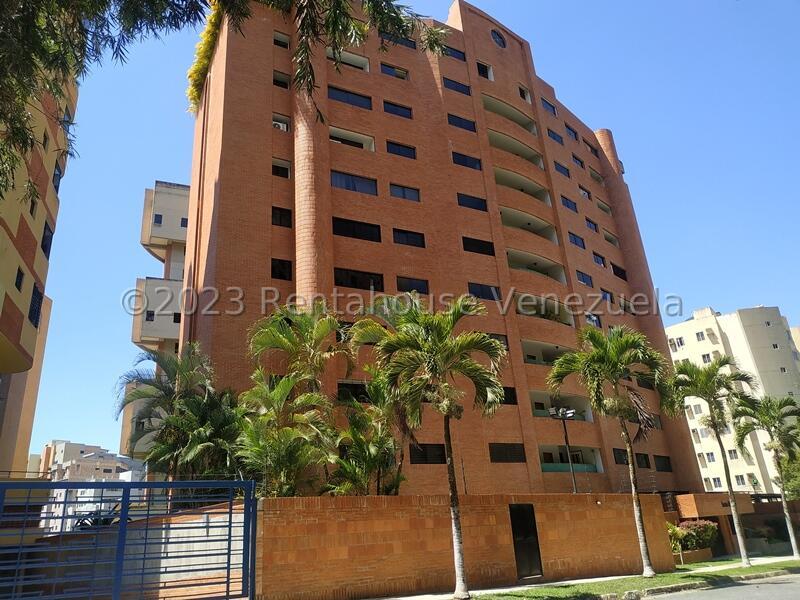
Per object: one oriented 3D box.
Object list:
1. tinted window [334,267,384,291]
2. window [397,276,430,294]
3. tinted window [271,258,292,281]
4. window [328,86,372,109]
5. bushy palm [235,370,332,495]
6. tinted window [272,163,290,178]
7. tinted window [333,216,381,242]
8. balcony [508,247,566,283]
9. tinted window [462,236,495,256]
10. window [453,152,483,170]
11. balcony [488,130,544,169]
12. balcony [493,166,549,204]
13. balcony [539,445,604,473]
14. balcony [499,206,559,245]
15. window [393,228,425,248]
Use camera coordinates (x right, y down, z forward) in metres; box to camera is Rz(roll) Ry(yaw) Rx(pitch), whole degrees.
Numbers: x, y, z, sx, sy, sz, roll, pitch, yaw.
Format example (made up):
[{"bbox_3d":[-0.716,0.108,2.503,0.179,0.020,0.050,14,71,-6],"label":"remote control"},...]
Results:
[{"bbox_3d":[-1.998,-0.958,27.454,2.650,1.000,0.150,6,-23,-26],"label":"tinted window"},{"bbox_3d":[0.689,-0.710,28.832,1.870,0.920,0.150,6,-23,-26],"label":"window"},{"bbox_3d":[-5.666,-1.418,26.443,0.980,1.016,0.150,7,-24,-27],"label":"tinted window"},{"bbox_3d":[-2.774,-11.396,31.308,2.636,0.948,0.150,6,-23,-26],"label":"window"},{"bbox_3d":[-3.680,4.298,17.761,2.715,4.114,2.715,5,-23,-23],"label":"bushy palm"},{"bbox_3d":[-5.954,-6.516,27.805,0.959,0.853,0.150,9,-24,-31],"label":"tinted window"},{"bbox_3d":[-2.255,-3.653,29.153,2.711,1.001,0.150,7,-24,-26],"label":"tinted window"},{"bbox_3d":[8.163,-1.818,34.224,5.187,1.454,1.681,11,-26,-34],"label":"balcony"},{"bbox_3d":[4.567,-3.044,32.066,2.163,0.829,0.150,8,-24,-28],"label":"tinted window"},{"bbox_3d":[4.025,-8.208,32.944,2.086,0.821,0.150,7,-24,-27],"label":"window"},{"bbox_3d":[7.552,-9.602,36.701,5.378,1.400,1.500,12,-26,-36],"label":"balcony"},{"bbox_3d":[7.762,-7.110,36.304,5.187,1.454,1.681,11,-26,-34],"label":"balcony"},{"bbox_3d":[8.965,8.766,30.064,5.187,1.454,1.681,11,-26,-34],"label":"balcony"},{"bbox_3d":[8.127,-4.529,36.192,5.435,1.508,1.500,11,-26,-35],"label":"balcony"},{"bbox_3d":[0.467,-3.219,29.106,1.826,0.814,0.200,7,-24,-26],"label":"window"}]

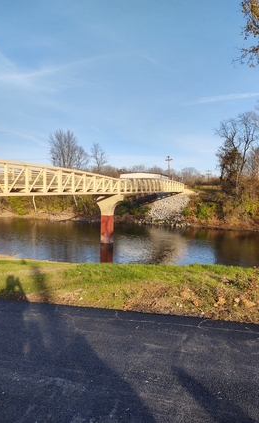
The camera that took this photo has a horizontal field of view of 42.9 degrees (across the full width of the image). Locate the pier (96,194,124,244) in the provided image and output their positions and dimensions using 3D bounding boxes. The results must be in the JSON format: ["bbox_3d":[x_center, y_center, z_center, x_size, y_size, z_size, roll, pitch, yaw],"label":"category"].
[{"bbox_3d":[-2.550,1.010,42.500,3.500,6.400,1.350,2,4,22],"label":"pier"}]

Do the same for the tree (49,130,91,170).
[{"bbox_3d":[-20.920,-18.660,115.000,13.500,20.500,12.500,0,4,-10],"label":"tree"}]

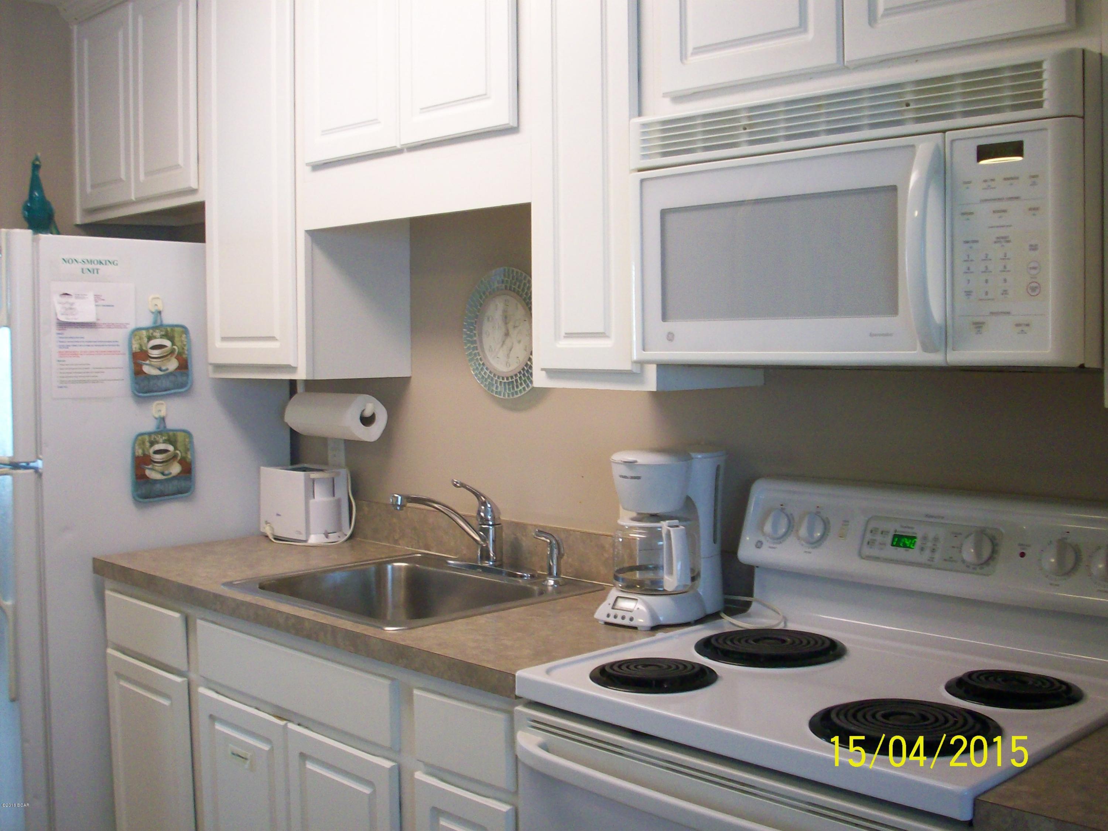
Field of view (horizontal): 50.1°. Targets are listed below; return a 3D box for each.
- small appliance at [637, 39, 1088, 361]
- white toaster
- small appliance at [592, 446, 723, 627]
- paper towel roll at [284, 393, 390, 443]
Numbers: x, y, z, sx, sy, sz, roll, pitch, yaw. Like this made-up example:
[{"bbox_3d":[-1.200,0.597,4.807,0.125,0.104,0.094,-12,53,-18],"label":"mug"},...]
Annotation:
[{"bbox_3d":[0.534,-0.283,1.912,0.757,0.410,0.400,3,4,45],"label":"small appliance"},{"bbox_3d":[-0.695,0.243,3.313,0.238,0.192,0.138,3,4,45],"label":"white toaster"},{"bbox_3d":[0.204,0.232,2.287,0.165,0.318,0.260,2,4,41],"label":"small appliance"},{"bbox_3d":[-0.556,0.003,3.002,0.280,0.114,0.114,3,4,45],"label":"paper towel roll"}]

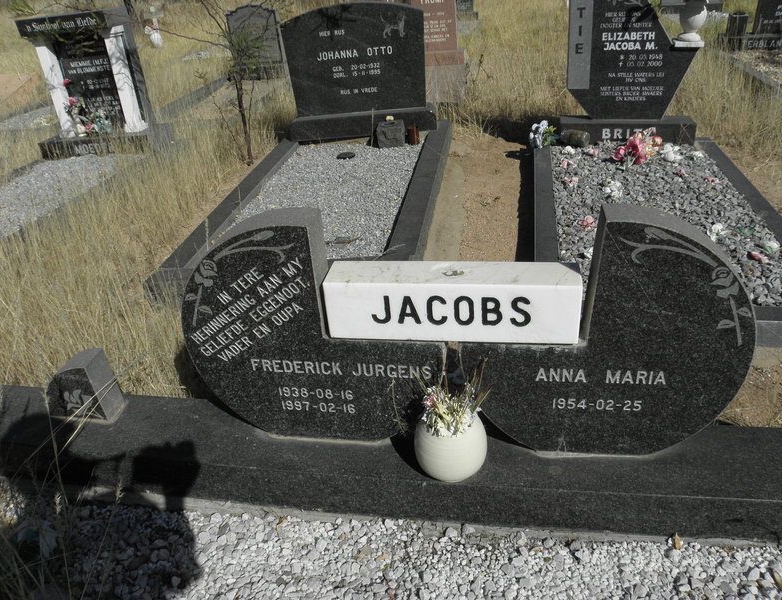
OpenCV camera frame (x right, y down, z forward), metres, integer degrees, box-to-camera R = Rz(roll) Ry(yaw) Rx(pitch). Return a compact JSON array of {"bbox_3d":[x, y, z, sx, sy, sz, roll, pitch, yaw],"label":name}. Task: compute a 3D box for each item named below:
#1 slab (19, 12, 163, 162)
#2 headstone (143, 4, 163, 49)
[{"bbox_3d":[-2.350,-1.662,4.630,0.900,1.030,0.350,1,32,12],"label":"slab"},{"bbox_3d":[-4.239,-4.914,10.769,0.290,0.700,0.120,1,32,12],"label":"headstone"}]

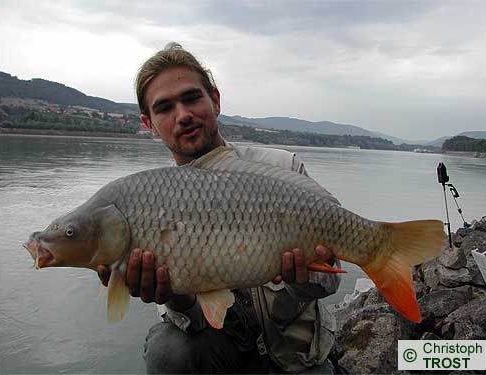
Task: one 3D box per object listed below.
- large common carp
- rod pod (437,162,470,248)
[{"bbox_3d":[0.002,0.082,0.920,0.711,0.302,0.140,1,0,-7],"label":"large common carp"},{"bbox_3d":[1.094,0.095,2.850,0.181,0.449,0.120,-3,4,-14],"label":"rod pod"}]

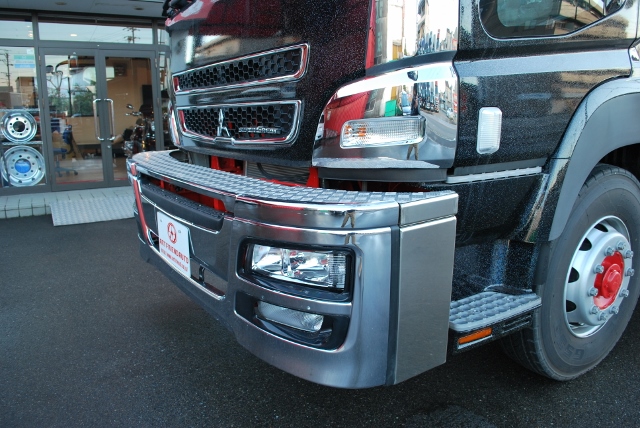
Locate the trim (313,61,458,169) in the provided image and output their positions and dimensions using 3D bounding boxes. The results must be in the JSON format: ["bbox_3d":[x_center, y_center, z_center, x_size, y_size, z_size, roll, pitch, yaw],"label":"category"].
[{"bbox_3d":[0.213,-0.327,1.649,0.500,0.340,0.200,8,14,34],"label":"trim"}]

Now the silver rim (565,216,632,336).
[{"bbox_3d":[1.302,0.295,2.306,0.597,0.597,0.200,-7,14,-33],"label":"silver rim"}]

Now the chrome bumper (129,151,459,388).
[{"bbox_3d":[-0.502,0.055,2.363,0.540,0.560,2.460,-8,14,-34],"label":"chrome bumper"}]

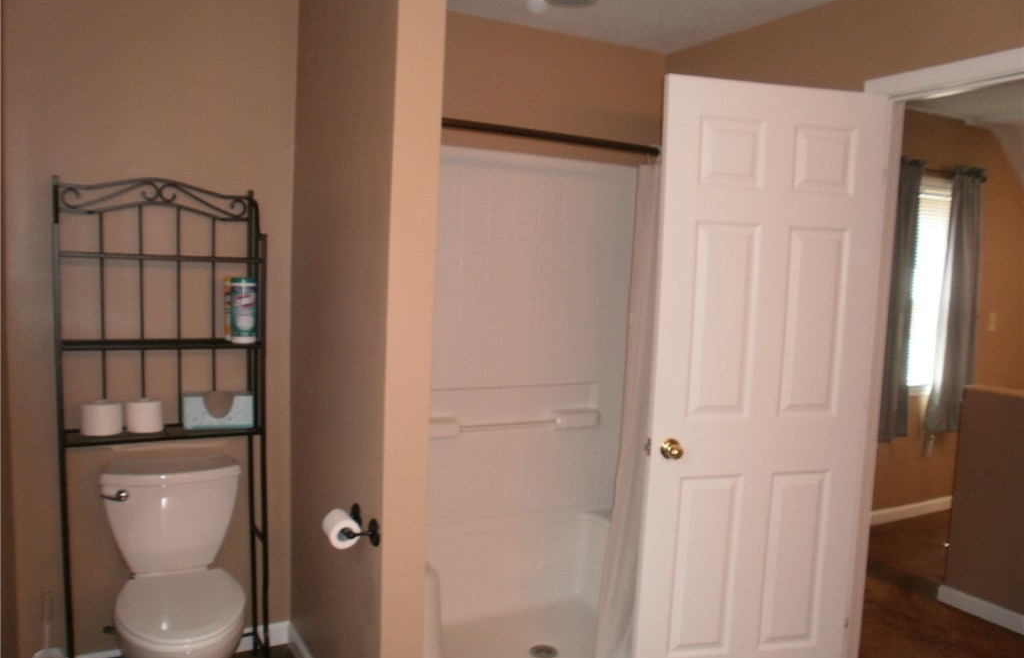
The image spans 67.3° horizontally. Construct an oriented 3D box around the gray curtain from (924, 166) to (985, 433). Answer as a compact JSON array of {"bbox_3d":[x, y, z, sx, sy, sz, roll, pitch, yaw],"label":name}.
[{"bbox_3d":[2.592,-0.156,4.487,0.400,1.530,0.090,-1,7,-28],"label":"gray curtain"}]

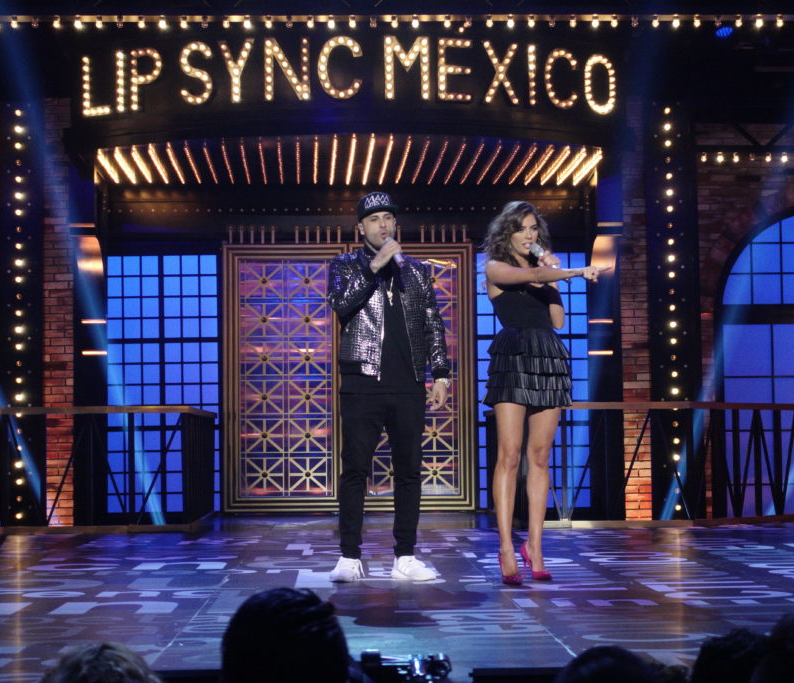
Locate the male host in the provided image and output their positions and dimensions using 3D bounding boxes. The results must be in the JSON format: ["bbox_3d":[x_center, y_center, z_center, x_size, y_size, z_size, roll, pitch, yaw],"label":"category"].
[{"bbox_3d":[-0.044,0.199,9.340,0.570,1.810,0.430,0,-3,-15],"label":"male host"}]

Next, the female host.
[{"bbox_3d":[0.672,0.213,9.200,0.480,1.750,0.560,1,-3,-32],"label":"female host"}]

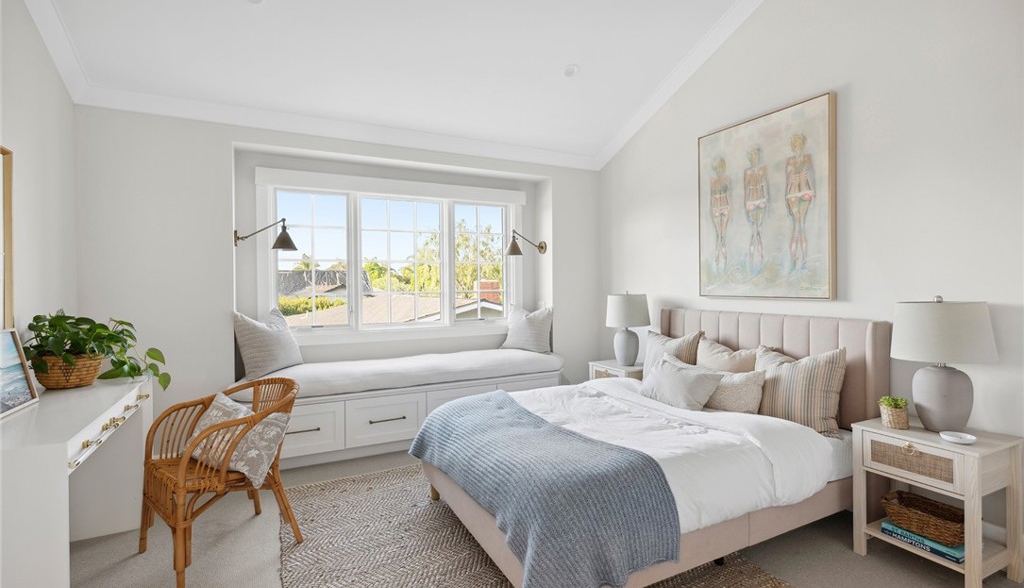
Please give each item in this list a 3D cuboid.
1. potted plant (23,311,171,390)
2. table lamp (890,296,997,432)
[{"bbox_3d":[-2.252,0.310,2.513,0.543,0.431,0.451,-1,1,-27],"label":"potted plant"},{"bbox_3d":[2.004,0.321,2.119,0.371,0.639,0.371,-1,1,-27],"label":"table lamp"}]

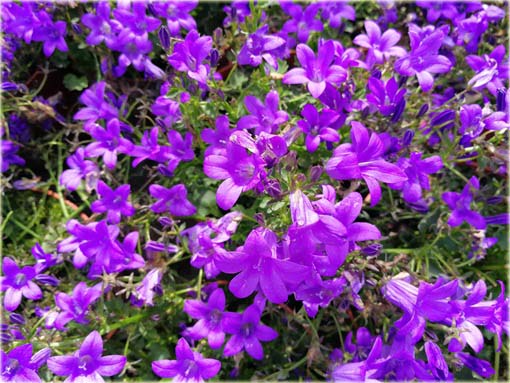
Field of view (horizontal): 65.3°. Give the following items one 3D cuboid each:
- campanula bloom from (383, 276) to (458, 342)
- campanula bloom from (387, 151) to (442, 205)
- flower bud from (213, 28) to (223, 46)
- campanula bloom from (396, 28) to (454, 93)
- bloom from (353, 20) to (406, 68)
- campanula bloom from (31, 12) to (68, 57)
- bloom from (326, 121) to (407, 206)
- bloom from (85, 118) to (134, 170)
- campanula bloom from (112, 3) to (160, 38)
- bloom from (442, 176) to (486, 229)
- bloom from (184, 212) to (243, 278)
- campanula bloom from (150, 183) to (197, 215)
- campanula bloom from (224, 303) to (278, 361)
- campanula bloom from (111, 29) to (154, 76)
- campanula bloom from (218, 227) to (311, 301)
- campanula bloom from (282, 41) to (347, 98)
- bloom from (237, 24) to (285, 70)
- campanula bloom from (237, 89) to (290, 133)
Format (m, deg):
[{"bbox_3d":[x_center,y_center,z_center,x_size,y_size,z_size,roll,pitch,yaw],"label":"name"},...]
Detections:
[{"bbox_3d":[0.083,0.059,0.200,0.030,0.034,0.034,23,15,38],"label":"campanula bloom"},{"bbox_3d":[0.100,-0.008,0.250,0.034,0.019,0.031,0,75,6],"label":"campanula bloom"},{"bbox_3d":[-0.026,-0.106,0.275,0.007,0.013,0.007,3,30,0],"label":"flower bud"},{"bbox_3d":[0.106,-0.083,0.250,0.036,0.024,0.037,0,73,-7],"label":"campanula bloom"},{"bbox_3d":[0.085,-0.100,0.270,0.036,0.022,0.035,0,60,-3],"label":"bloom"},{"bbox_3d":[-0.168,-0.128,0.325,0.030,0.019,0.034,0,87,-16],"label":"campanula bloom"},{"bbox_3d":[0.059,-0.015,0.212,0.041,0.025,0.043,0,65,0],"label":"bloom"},{"bbox_3d":[-0.102,-0.033,0.280,0.034,0.021,0.035,0,71,-9],"label":"bloom"},{"bbox_3d":[-0.094,-0.137,0.315,0.037,0.021,0.031,0,83,-9],"label":"campanula bloom"},{"bbox_3d":[0.150,0.008,0.285,0.033,0.020,0.036,0,84,6],"label":"bloom"},{"bbox_3d":[-0.025,0.032,0.238,0.034,0.023,0.037,0,75,-3],"label":"bloom"},{"bbox_3d":[-0.059,0.006,0.285,0.034,0.020,0.028,0,72,0],"label":"campanula bloom"},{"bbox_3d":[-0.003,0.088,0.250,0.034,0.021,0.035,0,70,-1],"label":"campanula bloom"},{"bbox_3d":[-0.092,-0.105,0.300,0.034,0.034,0.022,0,11,0],"label":"campanula bloom"},{"bbox_3d":[0.003,0.032,0.175,0.039,0.035,0.024,0,18,3],"label":"campanula bloom"},{"bbox_3d":[0.034,-0.069,0.225,0.036,0.024,0.034,0,63,-2],"label":"campanula bloom"},{"bbox_3d":[0.005,-0.108,0.297,0.033,0.023,0.031,0,81,12],"label":"bloom"},{"bbox_3d":[0.005,-0.053,0.265,0.034,0.022,0.032,0,66,0],"label":"campanula bloom"}]

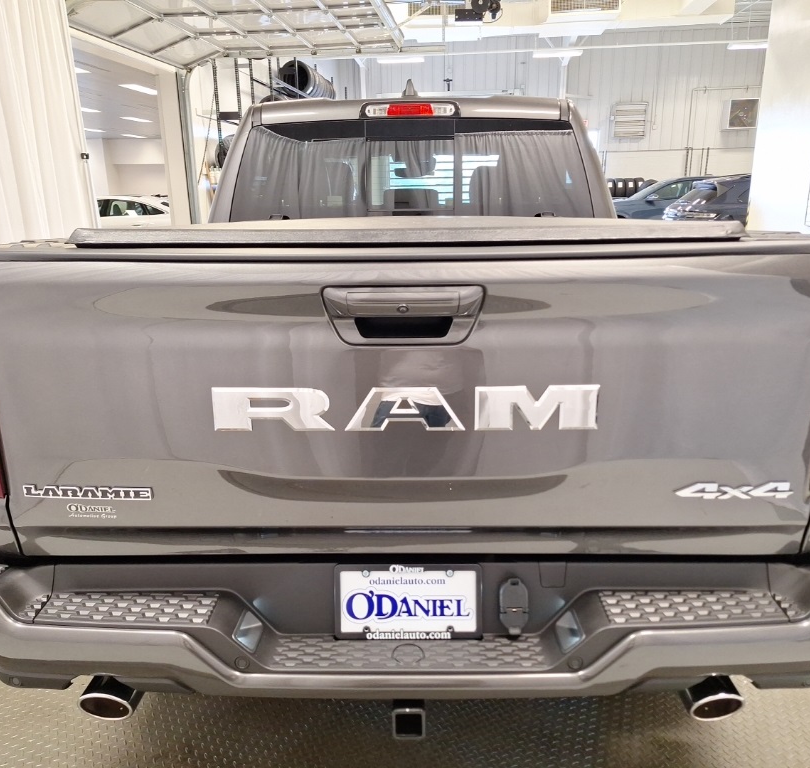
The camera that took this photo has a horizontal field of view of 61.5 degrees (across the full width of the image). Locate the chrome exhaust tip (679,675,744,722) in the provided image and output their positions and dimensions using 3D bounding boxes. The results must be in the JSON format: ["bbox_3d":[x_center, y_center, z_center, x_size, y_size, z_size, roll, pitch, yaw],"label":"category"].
[{"bbox_3d":[0.662,0.666,1.518,0.120,0.110,0.200,0,15,1],"label":"chrome exhaust tip"}]

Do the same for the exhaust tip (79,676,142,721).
[{"bbox_3d":[-0.639,0.670,1.532,0.120,0.110,0.200,0,15,1],"label":"exhaust tip"}]

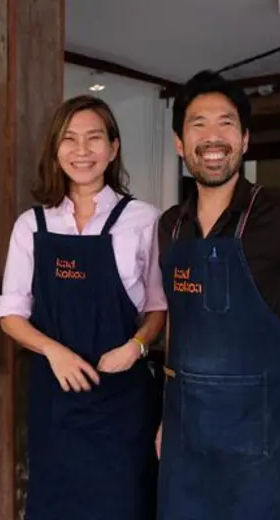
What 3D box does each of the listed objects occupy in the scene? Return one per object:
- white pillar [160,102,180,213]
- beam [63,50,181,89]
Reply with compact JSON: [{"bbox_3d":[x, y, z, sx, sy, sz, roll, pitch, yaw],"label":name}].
[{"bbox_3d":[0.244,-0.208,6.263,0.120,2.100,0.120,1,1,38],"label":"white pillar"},{"bbox_3d":[-0.125,-1.396,5.797,0.080,0.075,1.270,1,1,38],"label":"beam"}]

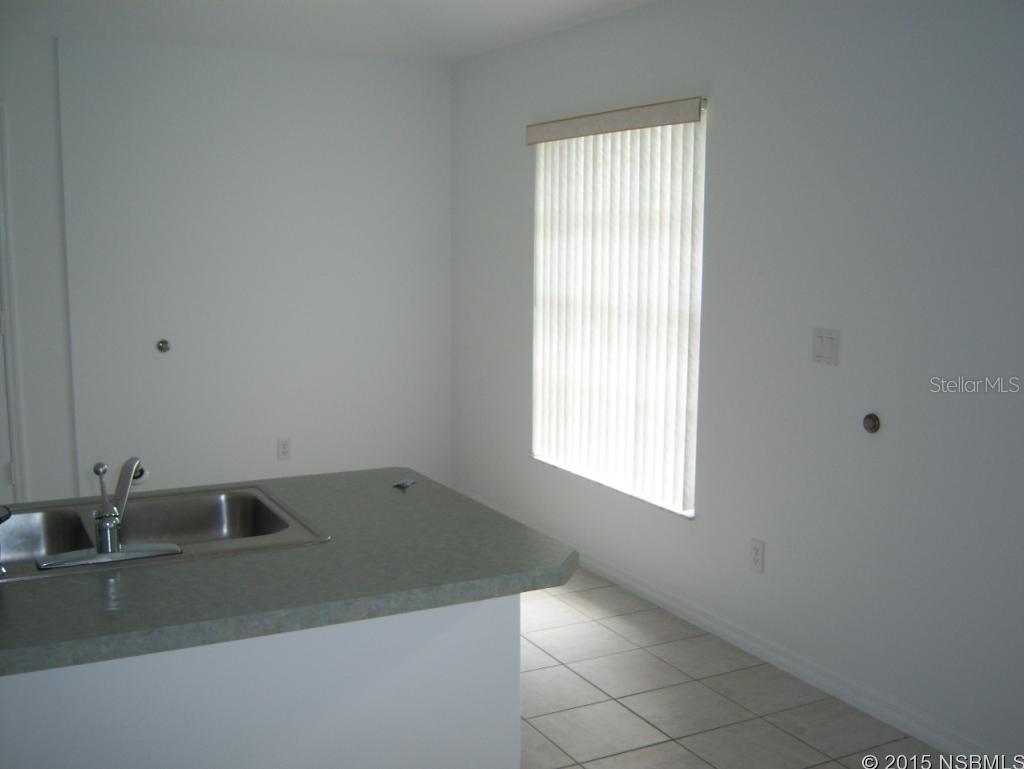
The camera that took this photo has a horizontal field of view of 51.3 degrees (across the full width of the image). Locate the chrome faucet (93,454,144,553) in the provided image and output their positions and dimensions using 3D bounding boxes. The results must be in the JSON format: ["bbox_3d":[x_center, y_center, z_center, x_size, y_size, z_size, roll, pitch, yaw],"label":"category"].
[{"bbox_3d":[-0.769,0.222,2.088,0.075,0.172,0.220,0,8,-4],"label":"chrome faucet"}]

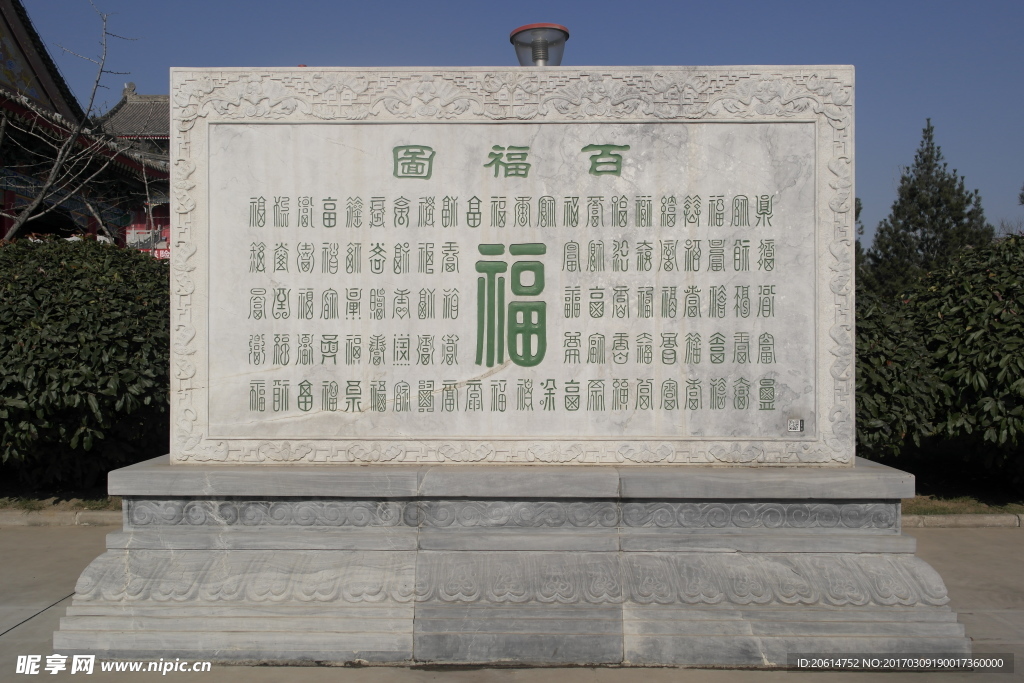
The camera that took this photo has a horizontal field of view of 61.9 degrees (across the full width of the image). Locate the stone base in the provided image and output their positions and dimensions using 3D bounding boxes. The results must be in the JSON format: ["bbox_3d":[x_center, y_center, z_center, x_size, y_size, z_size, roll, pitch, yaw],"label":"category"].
[{"bbox_3d":[-0.010,1.137,4.870,4.520,0.920,1.310,0,0,1],"label":"stone base"}]

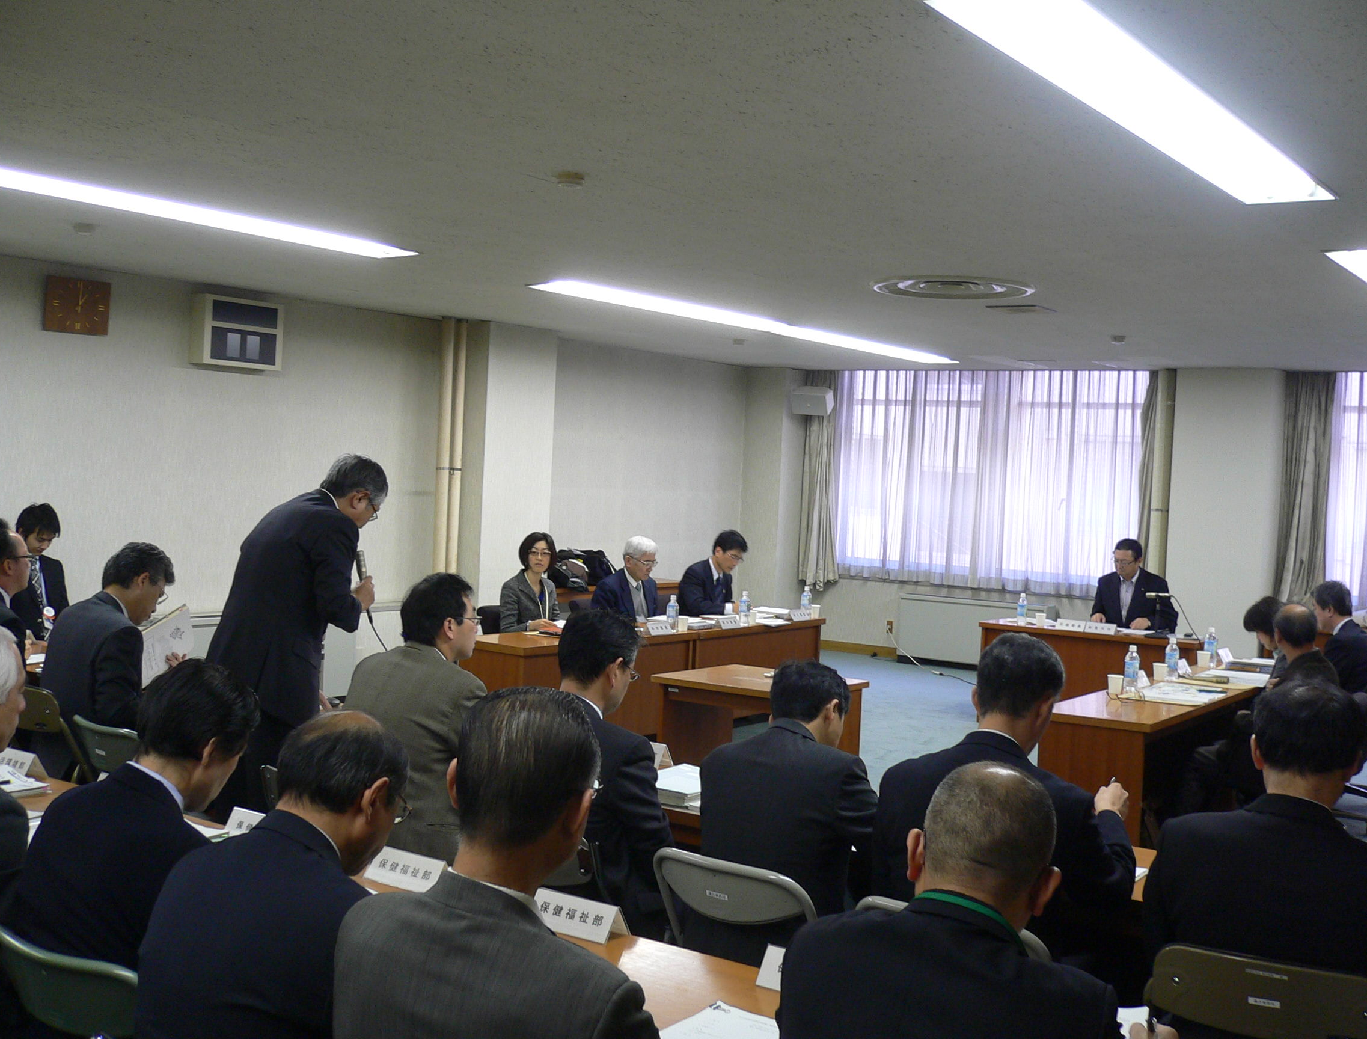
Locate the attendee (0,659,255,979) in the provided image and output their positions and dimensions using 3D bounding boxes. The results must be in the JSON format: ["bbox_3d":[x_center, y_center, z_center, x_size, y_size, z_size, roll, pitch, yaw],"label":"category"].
[{"bbox_3d":[-1.018,0.902,3.201,0.520,1.220,0.760,4,2,33],"label":"attendee"}]

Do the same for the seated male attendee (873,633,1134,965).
[{"bbox_3d":[0.718,0.920,3.548,0.530,1.310,0.760,4,2,37],"label":"seated male attendee"}]

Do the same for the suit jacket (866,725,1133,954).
[{"bbox_3d":[0.748,0.810,3.878,0.570,0.620,0.480,4,2,33],"label":"suit jacket"}]

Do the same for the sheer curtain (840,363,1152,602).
[{"bbox_3d":[2.585,-0.358,14.320,2.891,1.906,0.120,4,2,33],"label":"sheer curtain"}]

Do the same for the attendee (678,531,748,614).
[{"bbox_3d":[0.306,0.703,11.211,0.740,1.263,0.500,4,2,30],"label":"attendee"}]

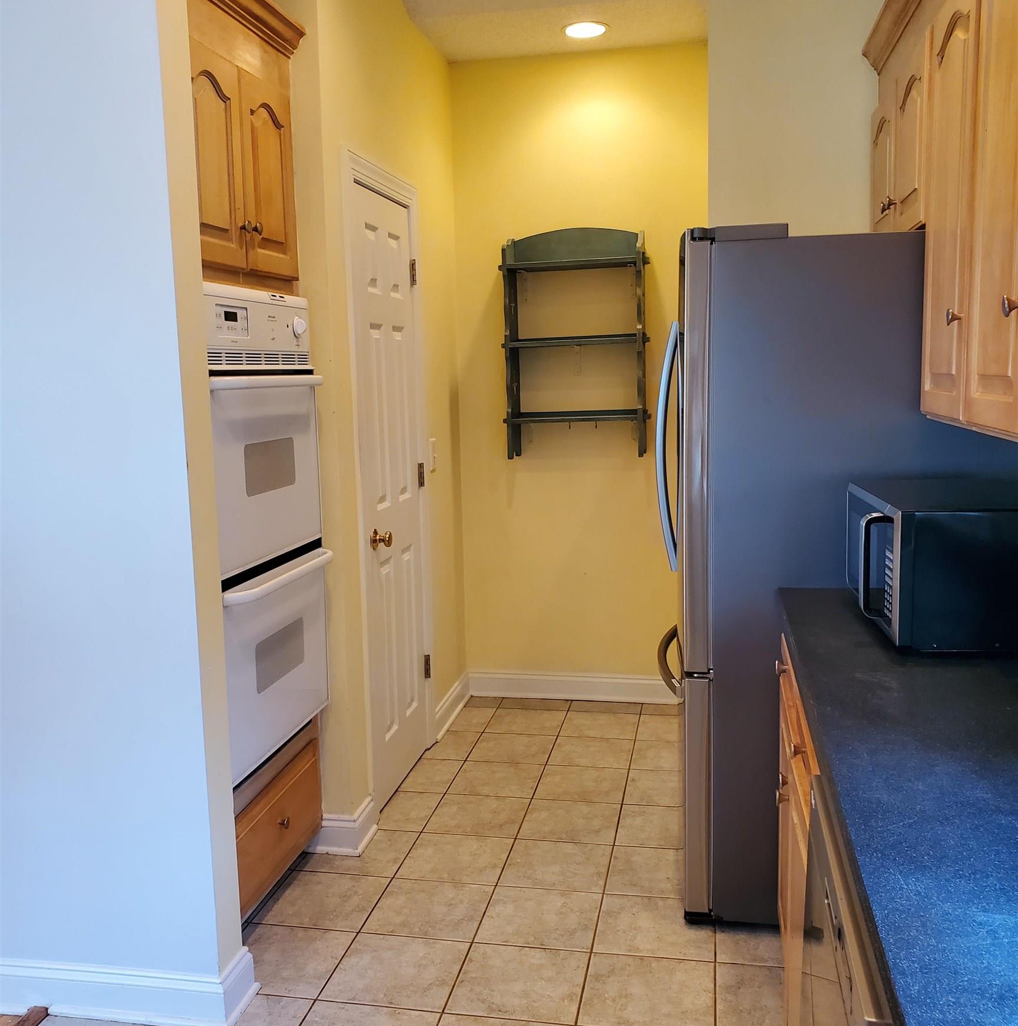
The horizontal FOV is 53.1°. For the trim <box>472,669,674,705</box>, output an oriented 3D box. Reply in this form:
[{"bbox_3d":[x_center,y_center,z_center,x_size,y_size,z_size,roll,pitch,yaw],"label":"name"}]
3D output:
[{"bbox_3d":[0.322,0.782,4.583,1.052,0.109,0.036,0,7,11],"label":"trim"}]

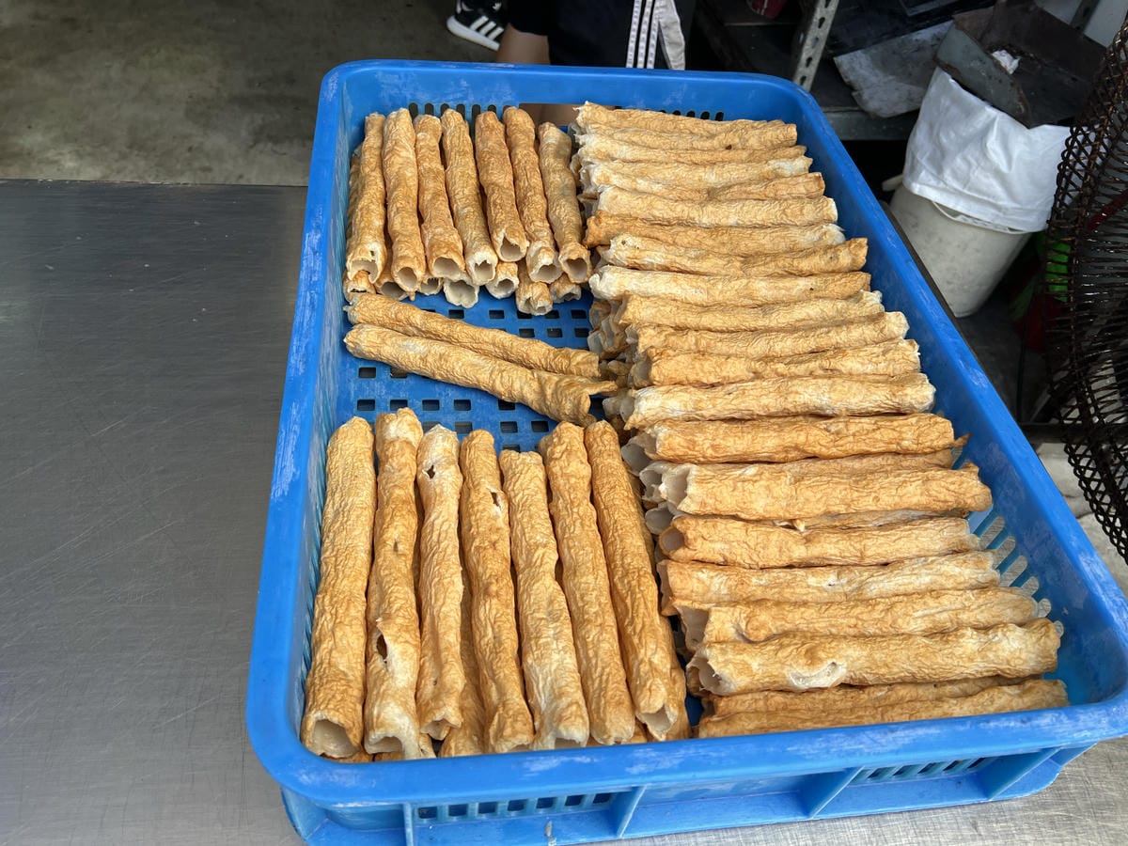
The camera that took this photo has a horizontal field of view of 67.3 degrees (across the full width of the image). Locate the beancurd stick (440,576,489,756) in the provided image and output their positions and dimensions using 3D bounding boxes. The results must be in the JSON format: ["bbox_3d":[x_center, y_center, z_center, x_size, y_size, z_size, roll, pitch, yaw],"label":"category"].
[{"bbox_3d":[-0.065,0.095,0.526,0.027,0.027,0.201,-1,50,-9],"label":"beancurd stick"}]

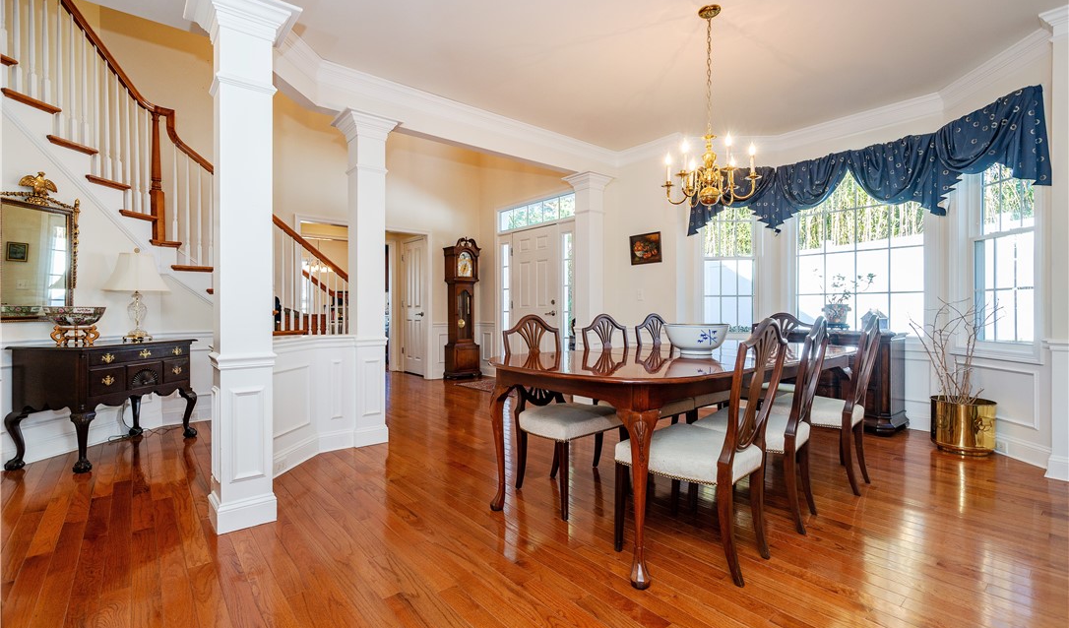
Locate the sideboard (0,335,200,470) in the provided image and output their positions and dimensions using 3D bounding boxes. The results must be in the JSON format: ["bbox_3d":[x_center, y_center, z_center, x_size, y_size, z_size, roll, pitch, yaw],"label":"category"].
[{"bbox_3d":[-2.971,0.589,3.348,0.560,0.760,0.880,0,1,6],"label":"sideboard"}]

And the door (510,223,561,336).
[{"bbox_3d":[-0.008,-0.086,6.366,0.060,2.050,0.915,0,1,-40],"label":"door"}]

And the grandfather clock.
[{"bbox_3d":[-1.056,-0.096,7.027,0.480,2.060,0.310,0,1,-39],"label":"grandfather clock"}]

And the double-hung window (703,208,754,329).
[{"bbox_3d":[1.922,-0.550,4.700,0.580,1.480,0.100,0,0,0],"label":"double-hung window"}]

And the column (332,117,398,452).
[{"bbox_3d":[-1.263,-0.236,3.574,0.380,2.390,0.380,0,1,-39],"label":"column"}]

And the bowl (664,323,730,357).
[{"bbox_3d":[0.821,0.139,2.400,0.315,0.165,0.315,0,0,0],"label":"bowl"}]

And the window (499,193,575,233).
[{"bbox_3d":[0.016,-1.298,6.220,0.090,0.360,1.720,0,1,-39],"label":"window"}]

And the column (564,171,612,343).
[{"bbox_3d":[0.587,-0.247,5.063,0.380,2.390,0.380,0,1,-39],"label":"column"}]

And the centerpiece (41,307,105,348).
[{"bbox_3d":[-2.980,0.080,3.090,0.285,0.250,0.285,0,0,-6],"label":"centerpiece"}]

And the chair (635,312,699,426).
[{"bbox_3d":[1.038,0.481,3.315,0.490,0.960,0.550,0,1,-41],"label":"chair"}]

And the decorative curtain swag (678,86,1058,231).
[{"bbox_3d":[2.621,-1.118,4.031,0.760,0.680,2.450,0,1,-39],"label":"decorative curtain swag"}]

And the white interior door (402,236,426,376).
[{"bbox_3d":[-1.842,-0.093,7.307,0.050,2.040,0.740,0,1,-39],"label":"white interior door"}]

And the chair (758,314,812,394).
[{"bbox_3d":[1.654,0.484,3.334,0.550,0.970,0.510,0,1,-39],"label":"chair"}]

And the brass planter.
[{"bbox_3d":[3.042,0.791,3.372,0.355,0.356,0.355,0,1,-39],"label":"brass planter"}]

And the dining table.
[{"bbox_3d":[0.926,0.592,2.700,2.410,0.750,1.150,0,1,-41],"label":"dining table"}]

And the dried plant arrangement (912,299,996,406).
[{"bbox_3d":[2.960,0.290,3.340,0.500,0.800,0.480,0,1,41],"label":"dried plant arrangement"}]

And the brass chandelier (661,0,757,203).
[{"bbox_3d":[1.013,-1.181,2.739,0.560,1.160,0.560,0,1,-39],"label":"brass chandelier"}]

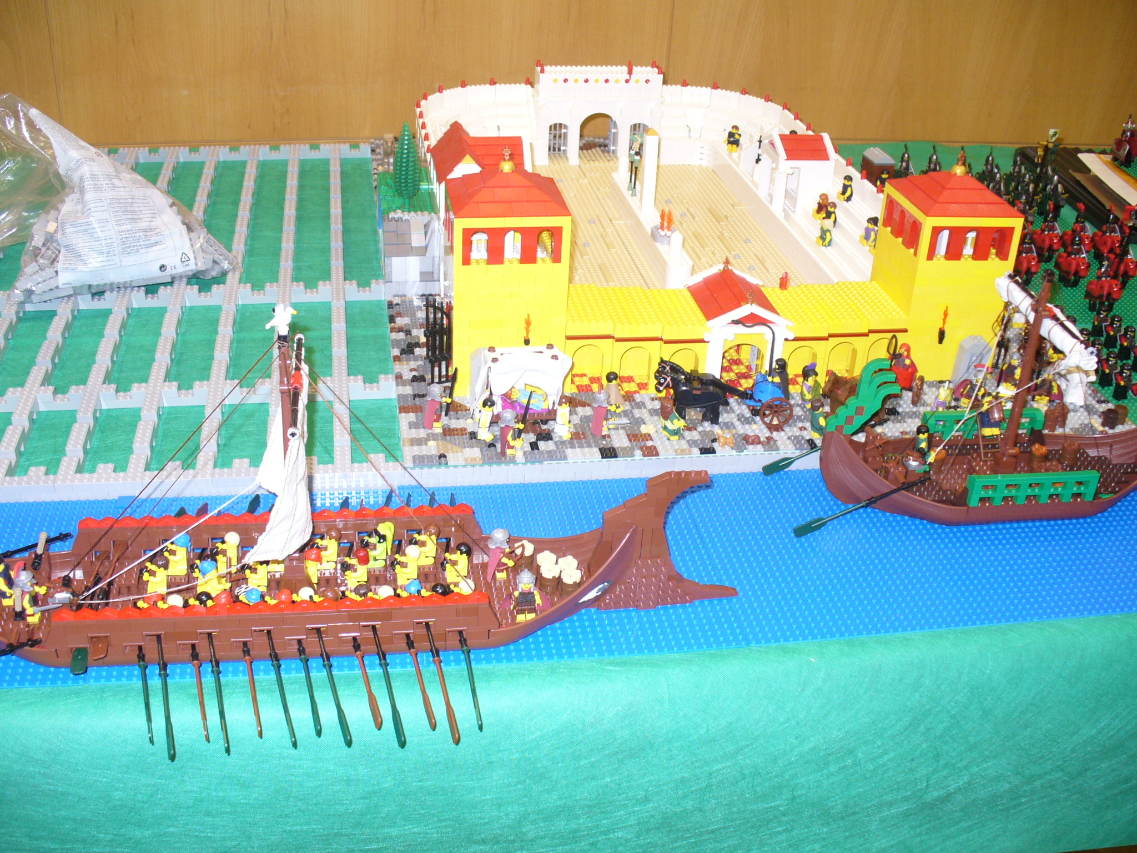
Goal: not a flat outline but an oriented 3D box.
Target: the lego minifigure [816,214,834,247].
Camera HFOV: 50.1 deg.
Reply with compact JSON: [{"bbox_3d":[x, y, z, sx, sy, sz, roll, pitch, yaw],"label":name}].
[{"bbox_3d":[0.328,-0.249,1.558,0.022,0.033,0.024,-2,30,-10],"label":"lego minifigure"}]

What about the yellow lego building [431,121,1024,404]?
[{"bbox_3d":[0.171,-0.171,1.271,0.587,0.248,0.134,-2,30,-10],"label":"yellow lego building"}]

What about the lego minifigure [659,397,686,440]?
[{"bbox_3d":[0.102,-0.011,1.188,0.018,0.043,0.025,-19,37,-34],"label":"lego minifigure"}]

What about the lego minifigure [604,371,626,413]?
[{"bbox_3d":[0.047,-0.035,1.224,0.025,0.043,0.018,26,37,34],"label":"lego minifigure"}]

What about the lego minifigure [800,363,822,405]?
[{"bbox_3d":[0.251,-0.043,1.264,0.018,0.047,0.025,27,37,35],"label":"lego minifigure"}]

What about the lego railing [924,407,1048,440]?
[{"bbox_3d":[0.428,-0.004,1.259,0.128,0.029,0.016,-2,30,-10],"label":"lego railing"}]

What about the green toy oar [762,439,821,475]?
[{"bbox_3d":[0.224,0.030,1.194,0.075,0.006,0.013,-24,76,0],"label":"green toy oar"}]

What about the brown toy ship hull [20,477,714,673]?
[{"bbox_3d":[-0.184,0.098,0.960,0.670,0.110,0.130,-2,30,-10],"label":"brown toy ship hull"}]

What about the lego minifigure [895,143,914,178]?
[{"bbox_3d":[0.577,-0.454,2.076,0.026,0.048,0.021,1,30,-5],"label":"lego minifigure"}]

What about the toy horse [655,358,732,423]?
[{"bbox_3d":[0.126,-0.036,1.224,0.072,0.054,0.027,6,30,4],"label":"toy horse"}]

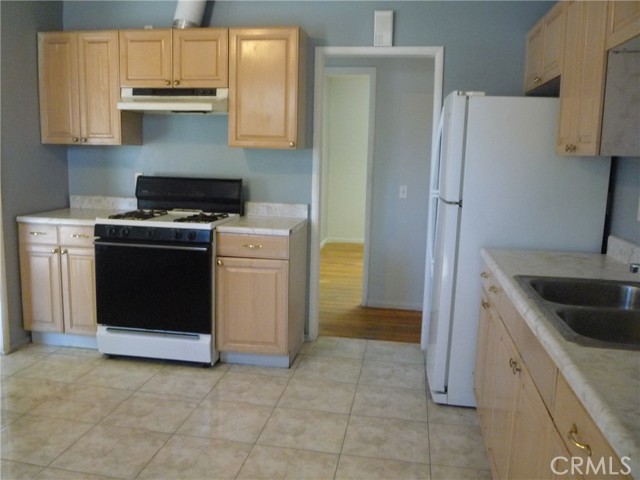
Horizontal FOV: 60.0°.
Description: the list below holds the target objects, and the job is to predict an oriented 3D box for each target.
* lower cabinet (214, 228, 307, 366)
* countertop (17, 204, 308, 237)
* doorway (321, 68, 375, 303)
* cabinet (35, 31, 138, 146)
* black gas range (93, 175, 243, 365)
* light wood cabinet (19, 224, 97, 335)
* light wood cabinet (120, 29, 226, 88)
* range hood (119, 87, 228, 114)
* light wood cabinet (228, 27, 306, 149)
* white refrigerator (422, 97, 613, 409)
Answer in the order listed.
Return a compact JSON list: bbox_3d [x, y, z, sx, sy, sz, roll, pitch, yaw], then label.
[{"bbox_3d":[-0.386,0.349,3.811,0.482,0.875,0.620,3,9,9],"label":"lower cabinet"},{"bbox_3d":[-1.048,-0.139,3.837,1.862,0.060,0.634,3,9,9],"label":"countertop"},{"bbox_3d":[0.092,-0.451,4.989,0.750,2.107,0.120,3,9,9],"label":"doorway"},{"bbox_3d":[-1.623,-1.066,3.956,0.600,0.756,0.308,3,9,9],"label":"cabinet"},{"bbox_3d":[-1.008,0.175,3.833,0.769,1.182,0.685,3,9,11],"label":"black gas range"},{"bbox_3d":[-1.677,0.285,4.015,0.597,0.875,0.620,3,9,9],"label":"light wood cabinet"},{"bbox_3d":[-0.945,-1.222,3.820,0.765,0.373,0.308,3,9,9],"label":"light wood cabinet"},{"bbox_3d":[-0.963,-0.949,3.792,0.765,0.157,0.450,3,9,9],"label":"range hood"},{"bbox_3d":[-0.345,-1.003,3.755,0.462,0.756,0.308,3,9,9],"label":"light wood cabinet"},{"bbox_3d":[1.078,0.063,3.235,0.815,1.690,0.740,3,9,9],"label":"white refrigerator"}]

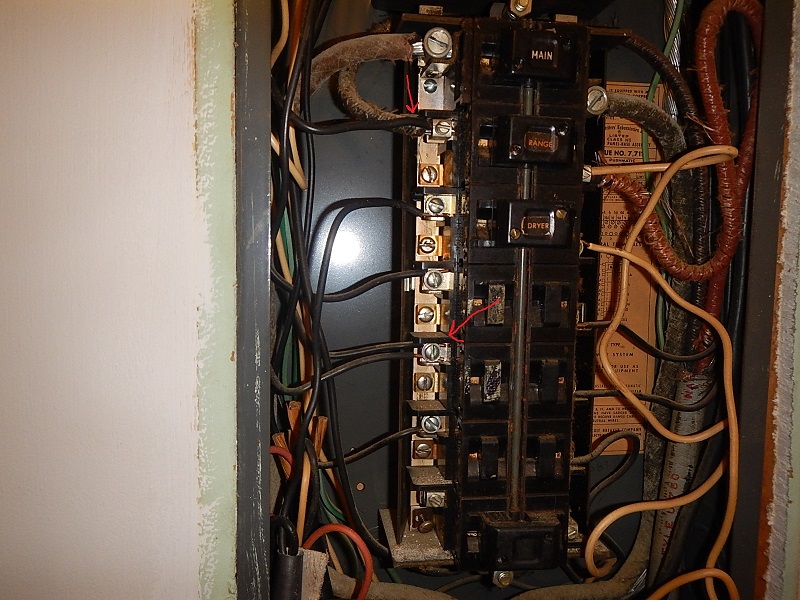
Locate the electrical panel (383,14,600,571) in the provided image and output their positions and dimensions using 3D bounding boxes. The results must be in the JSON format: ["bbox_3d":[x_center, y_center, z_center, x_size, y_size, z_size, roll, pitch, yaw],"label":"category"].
[{"bbox_3d":[0.062,-0.004,0.457,0.140,0.356,0.078,1,3,-5],"label":"electrical panel"}]

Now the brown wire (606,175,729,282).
[{"bbox_3d":[0.157,-0.042,0.381,0.070,0.064,0.032,1,3,-4],"label":"brown wire"}]

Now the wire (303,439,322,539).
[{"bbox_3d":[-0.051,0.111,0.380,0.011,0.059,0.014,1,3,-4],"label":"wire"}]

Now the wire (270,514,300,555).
[{"bbox_3d":[-0.066,0.135,0.373,0.017,0.023,0.016,1,3,-4],"label":"wire"}]

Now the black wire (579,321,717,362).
[{"bbox_3d":[0.149,0.025,0.389,0.081,0.025,0.030,1,3,-4],"label":"black wire"}]

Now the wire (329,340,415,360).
[{"bbox_3d":[-0.017,0.029,0.378,0.049,0.012,0.014,1,3,-4],"label":"wire"}]

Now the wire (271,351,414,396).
[{"bbox_3d":[-0.034,0.043,0.377,0.082,0.027,0.028,1,3,-4],"label":"wire"}]

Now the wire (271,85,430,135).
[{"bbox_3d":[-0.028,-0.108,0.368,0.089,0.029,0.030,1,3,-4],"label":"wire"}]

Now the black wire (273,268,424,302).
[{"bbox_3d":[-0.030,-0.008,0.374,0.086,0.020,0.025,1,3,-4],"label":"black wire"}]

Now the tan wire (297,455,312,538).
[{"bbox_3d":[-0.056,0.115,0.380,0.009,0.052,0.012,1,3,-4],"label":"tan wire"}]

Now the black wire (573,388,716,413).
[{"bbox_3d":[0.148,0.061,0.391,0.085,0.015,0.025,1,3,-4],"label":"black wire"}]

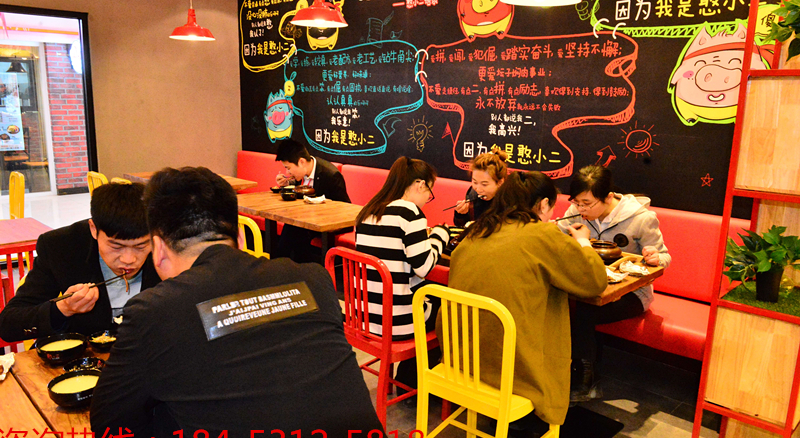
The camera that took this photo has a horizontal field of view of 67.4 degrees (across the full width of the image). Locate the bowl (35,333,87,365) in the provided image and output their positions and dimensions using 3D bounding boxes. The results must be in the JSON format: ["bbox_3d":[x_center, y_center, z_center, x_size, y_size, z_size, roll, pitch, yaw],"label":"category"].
[{"bbox_3d":[-0.890,0.349,1.589,0.124,0.052,0.124,1,12,0],"label":"bowl"}]

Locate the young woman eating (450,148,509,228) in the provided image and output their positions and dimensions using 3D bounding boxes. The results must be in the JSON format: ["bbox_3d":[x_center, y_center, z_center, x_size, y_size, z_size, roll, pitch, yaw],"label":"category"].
[{"bbox_3d":[0.541,0.206,3.370,0.680,1.190,0.500,-9,16,-43],"label":"young woman eating"}]

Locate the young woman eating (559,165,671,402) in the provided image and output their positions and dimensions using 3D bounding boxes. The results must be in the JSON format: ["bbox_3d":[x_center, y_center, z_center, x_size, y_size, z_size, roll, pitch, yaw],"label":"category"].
[{"bbox_3d":[1.012,0.323,2.889,0.700,1.180,0.550,-8,15,-40],"label":"young woman eating"}]

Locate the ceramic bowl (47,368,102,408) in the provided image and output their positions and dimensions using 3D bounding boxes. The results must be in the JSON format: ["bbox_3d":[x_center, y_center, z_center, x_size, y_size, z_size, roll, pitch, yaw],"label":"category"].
[{"bbox_3d":[-0.737,0.392,1.371,0.114,0.052,0.114,1,11,0],"label":"ceramic bowl"}]

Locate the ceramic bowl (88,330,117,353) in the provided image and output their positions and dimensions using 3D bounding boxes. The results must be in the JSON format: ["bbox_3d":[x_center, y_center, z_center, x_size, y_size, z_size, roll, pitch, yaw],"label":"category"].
[{"bbox_3d":[-0.810,0.343,1.655,0.092,0.042,0.092,1,12,0],"label":"ceramic bowl"}]

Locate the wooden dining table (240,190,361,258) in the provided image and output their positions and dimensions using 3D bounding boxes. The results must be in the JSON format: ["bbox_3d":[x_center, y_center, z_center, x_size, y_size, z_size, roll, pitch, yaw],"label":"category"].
[{"bbox_3d":[-0.670,0.278,3.975,0.600,0.750,1.200,-10,16,-44],"label":"wooden dining table"}]

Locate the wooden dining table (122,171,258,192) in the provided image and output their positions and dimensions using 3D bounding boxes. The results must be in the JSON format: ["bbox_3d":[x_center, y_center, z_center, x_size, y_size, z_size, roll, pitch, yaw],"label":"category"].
[{"bbox_3d":[-1.749,0.035,5.043,0.610,0.750,1.200,-10,16,-44],"label":"wooden dining table"}]

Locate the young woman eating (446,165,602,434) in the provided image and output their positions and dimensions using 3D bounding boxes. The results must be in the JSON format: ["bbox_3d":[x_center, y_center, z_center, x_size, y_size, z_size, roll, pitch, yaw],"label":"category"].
[{"bbox_3d":[0.443,0.417,2.279,0.580,1.210,0.680,11,15,40],"label":"young woman eating"}]

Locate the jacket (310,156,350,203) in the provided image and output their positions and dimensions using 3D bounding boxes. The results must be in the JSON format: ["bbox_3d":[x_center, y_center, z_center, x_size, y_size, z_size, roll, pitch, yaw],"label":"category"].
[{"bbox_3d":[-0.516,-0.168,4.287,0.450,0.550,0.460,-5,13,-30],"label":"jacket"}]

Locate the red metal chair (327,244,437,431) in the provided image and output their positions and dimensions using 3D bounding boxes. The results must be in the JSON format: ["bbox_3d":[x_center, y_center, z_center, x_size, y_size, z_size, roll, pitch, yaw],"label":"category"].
[{"bbox_3d":[-0.053,0.539,2.776,0.420,0.860,0.480,13,16,43],"label":"red metal chair"}]

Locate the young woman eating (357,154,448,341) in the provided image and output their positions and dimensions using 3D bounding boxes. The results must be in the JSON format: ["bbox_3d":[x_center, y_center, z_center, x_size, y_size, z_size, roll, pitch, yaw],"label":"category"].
[{"bbox_3d":[-0.009,0.329,2.679,0.660,1.200,0.480,-8,15,-38],"label":"young woman eating"}]

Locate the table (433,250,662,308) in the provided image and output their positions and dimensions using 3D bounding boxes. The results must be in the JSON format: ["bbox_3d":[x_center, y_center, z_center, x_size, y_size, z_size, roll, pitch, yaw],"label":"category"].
[{"bbox_3d":[0.506,0.528,2.892,1.200,0.750,0.700,11,15,40],"label":"table"}]

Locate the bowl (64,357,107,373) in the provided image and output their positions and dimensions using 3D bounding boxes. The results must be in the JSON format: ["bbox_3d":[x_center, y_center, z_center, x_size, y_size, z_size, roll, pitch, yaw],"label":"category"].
[{"bbox_3d":[-0.770,0.378,1.471,0.092,0.042,0.092,1,11,0],"label":"bowl"}]

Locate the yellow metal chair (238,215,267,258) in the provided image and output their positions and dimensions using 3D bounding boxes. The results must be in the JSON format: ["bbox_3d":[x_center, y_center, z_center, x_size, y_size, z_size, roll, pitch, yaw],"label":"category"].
[{"bbox_3d":[-0.774,0.367,3.538,0.420,0.860,0.480,12,15,41],"label":"yellow metal chair"}]

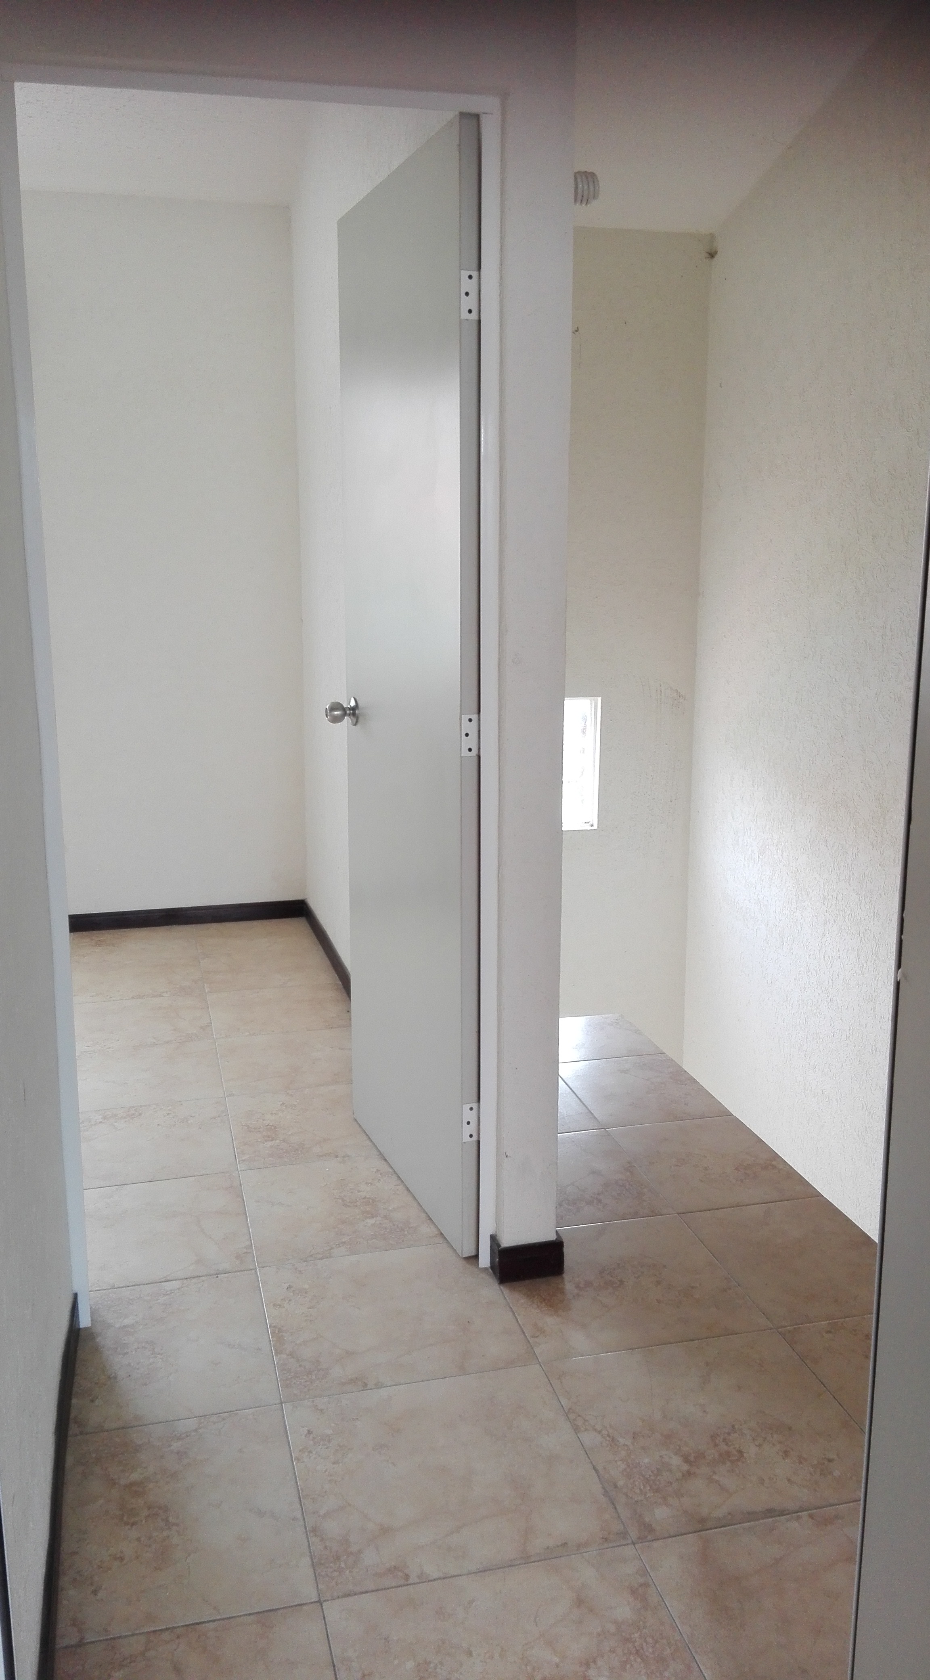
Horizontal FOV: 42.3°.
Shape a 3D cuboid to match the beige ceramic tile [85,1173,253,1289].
[{"bbox_3d":[-0.702,0.841,2.582,0.465,0.010,0.425,-2,13,-15],"label":"beige ceramic tile"}]

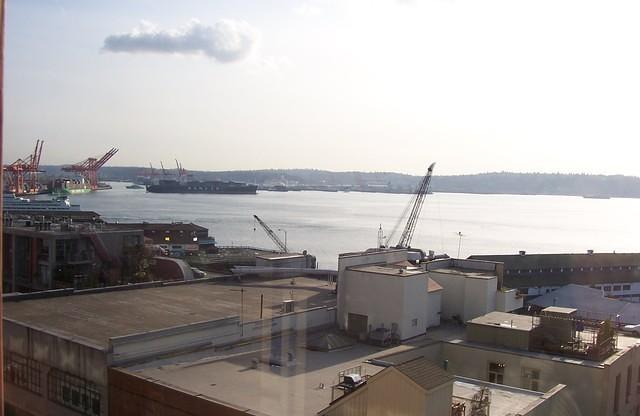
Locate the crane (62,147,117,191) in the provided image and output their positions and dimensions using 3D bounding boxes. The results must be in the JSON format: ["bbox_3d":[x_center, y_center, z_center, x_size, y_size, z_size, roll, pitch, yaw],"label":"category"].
[{"bbox_3d":[-562.350,-96.850,1678.140,122.000,103.000,32.000,2,2,-5],"label":"crane"}]

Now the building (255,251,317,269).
[{"bbox_3d":[-15.040,24.420,286.250,11.000,7.000,26.000,3,3,35],"label":"building"}]

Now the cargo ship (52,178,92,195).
[{"bbox_3d":[-549.730,-50.670,1524.870,32.000,34.000,235.000,2,2,-5],"label":"cargo ship"}]

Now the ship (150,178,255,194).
[{"bbox_3d":[-293.510,-53.930,1719.590,280.000,40.000,38.000,1,2,-20],"label":"ship"}]

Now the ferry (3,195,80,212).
[{"bbox_3d":[-319.990,-5.130,724.780,125.000,22.000,24.000,1,3,-24],"label":"ferry"}]

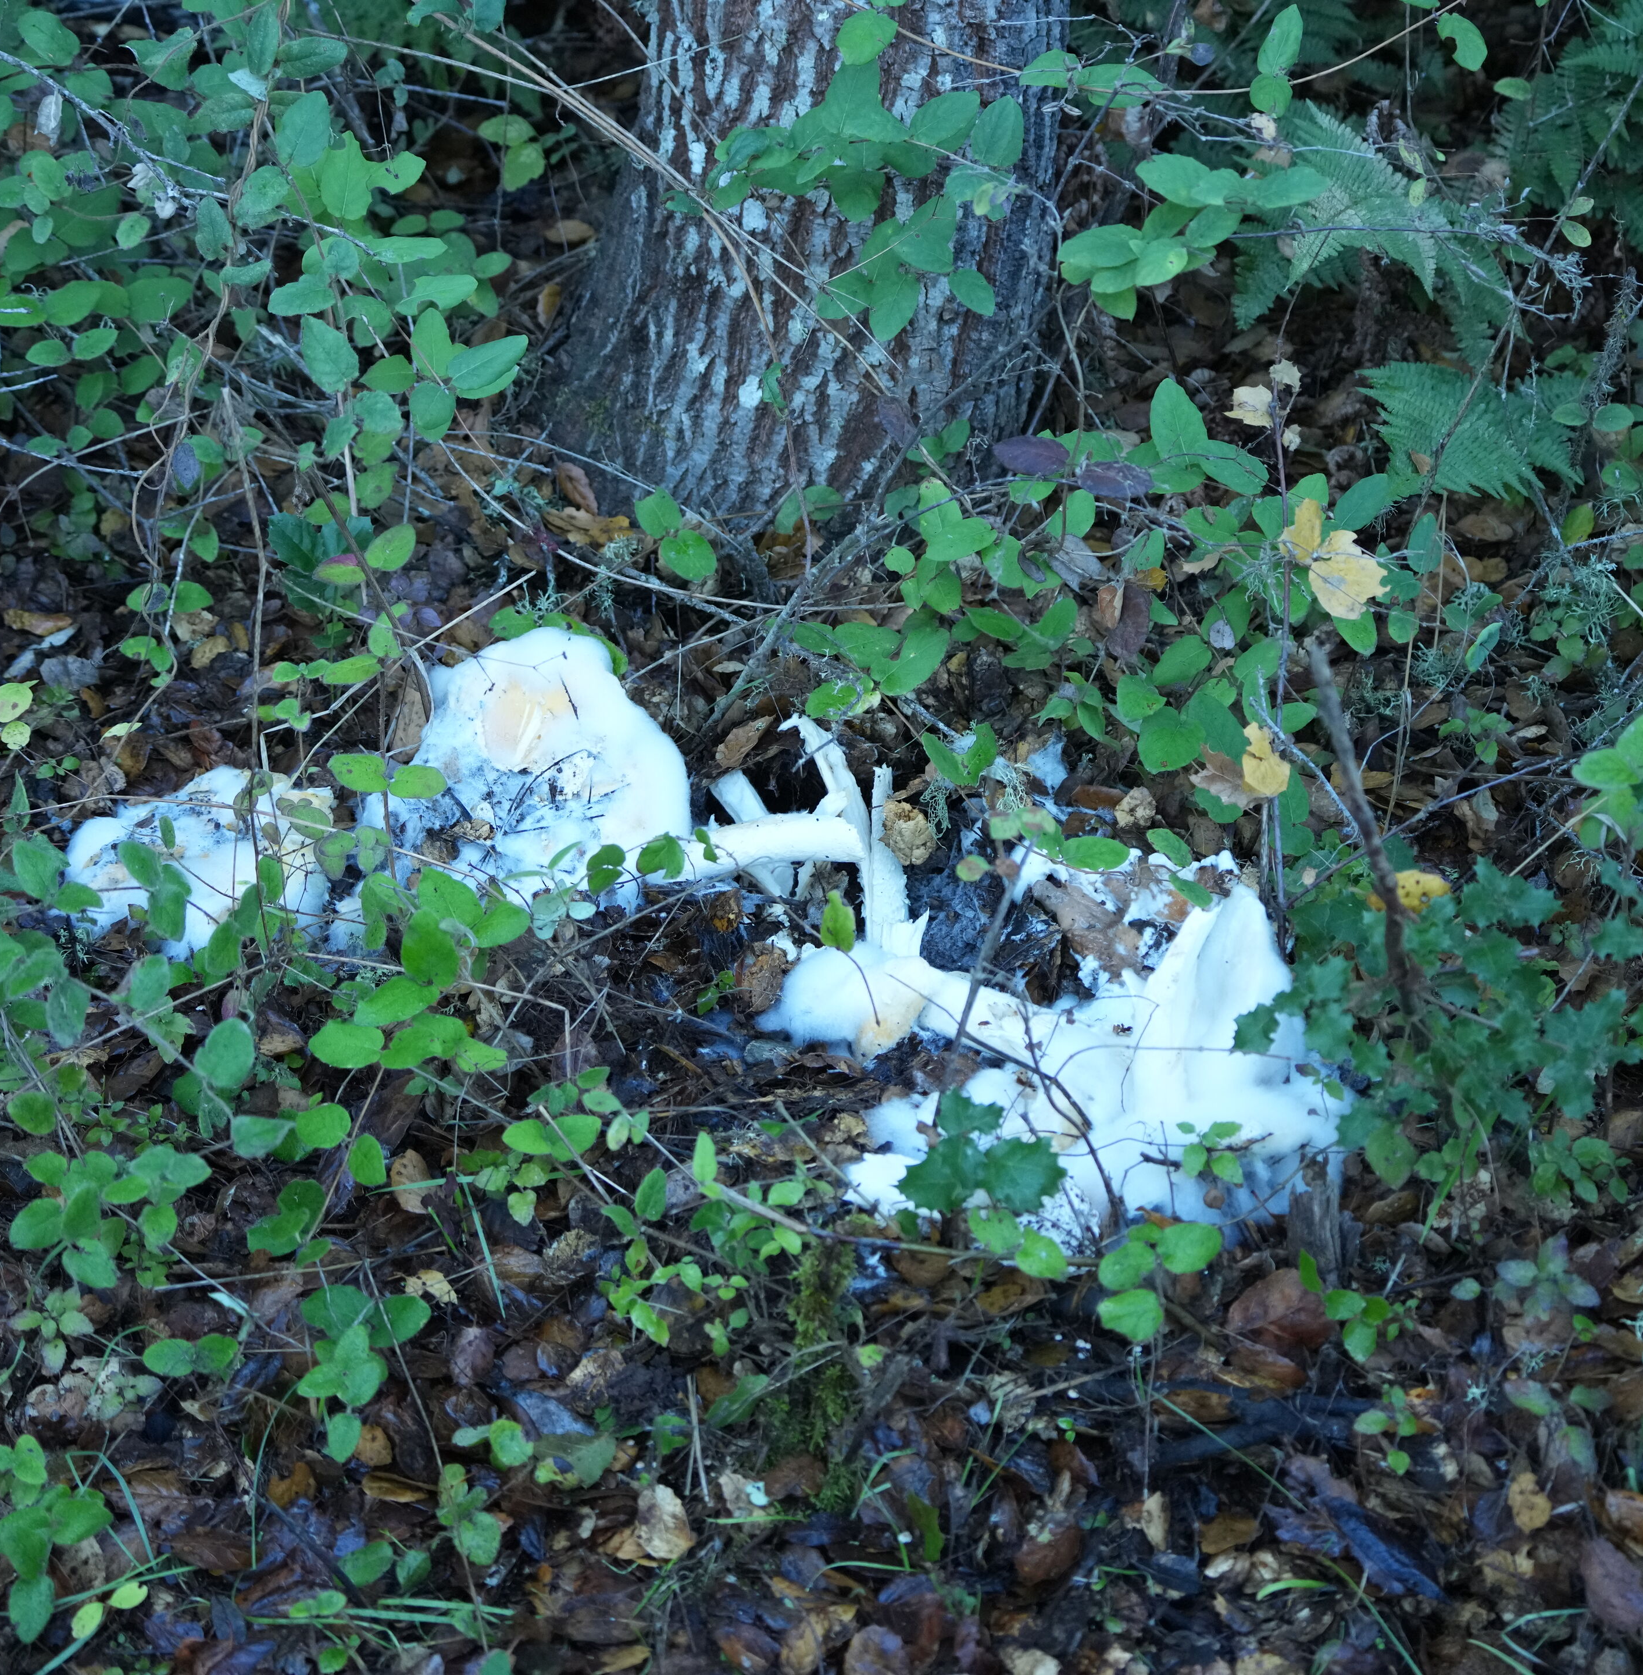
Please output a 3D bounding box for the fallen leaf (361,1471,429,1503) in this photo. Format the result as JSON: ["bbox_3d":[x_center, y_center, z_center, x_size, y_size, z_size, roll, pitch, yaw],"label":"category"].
[{"bbox_3d":[-0.226,0.345,2.260,0.038,0.012,0.022,11,46,11],"label":"fallen leaf"}]

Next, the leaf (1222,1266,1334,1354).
[{"bbox_3d":[0.254,0.262,2.360,0.063,0.018,0.053,-10,54,-14],"label":"leaf"}]

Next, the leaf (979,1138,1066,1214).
[{"bbox_3d":[0.110,0.185,2.330,0.046,0.010,0.045,6,63,3],"label":"leaf"}]

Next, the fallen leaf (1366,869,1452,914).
[{"bbox_3d":[0.345,0.032,2.500,0.052,0.012,0.036,-9,46,-9],"label":"fallen leaf"}]

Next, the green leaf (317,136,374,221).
[{"bbox_3d":[-0.338,-0.469,3.030,0.037,0.064,0.012,-4,-12,-1],"label":"green leaf"}]

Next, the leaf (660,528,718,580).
[{"bbox_3d":[-0.097,-0.207,3.120,0.041,0.010,0.054,-16,51,-14],"label":"leaf"}]

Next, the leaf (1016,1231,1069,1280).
[{"bbox_3d":[0.133,0.248,2.530,0.035,0.010,0.030,25,57,18],"label":"leaf"}]

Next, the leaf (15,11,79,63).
[{"bbox_3d":[-0.565,-0.583,3.100,0.059,0.010,0.034,38,74,13],"label":"leaf"}]

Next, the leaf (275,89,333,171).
[{"bbox_3d":[-0.363,-0.498,3.000,0.040,0.061,0.012,24,-11,5],"label":"leaf"}]

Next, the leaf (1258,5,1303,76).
[{"bbox_3d":[0.324,-0.562,3.000,0.025,0.054,0.010,12,-12,0],"label":"leaf"}]

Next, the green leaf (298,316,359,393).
[{"bbox_3d":[-0.346,-0.339,2.980,0.034,0.062,0.012,-24,-11,-5],"label":"green leaf"}]

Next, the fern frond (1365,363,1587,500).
[{"bbox_3d":[0.498,-0.308,3.273,0.200,0.050,0.194,16,41,19],"label":"fern frond"}]

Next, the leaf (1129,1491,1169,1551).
[{"bbox_3d":[0.172,0.358,2.230,0.016,0.010,0.033,11,54,-10],"label":"leaf"}]

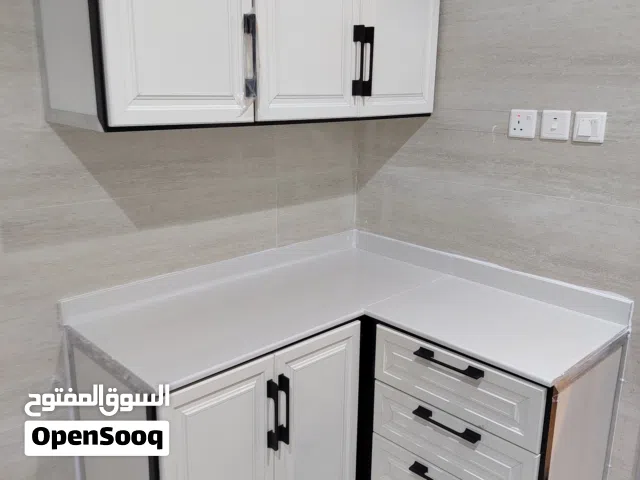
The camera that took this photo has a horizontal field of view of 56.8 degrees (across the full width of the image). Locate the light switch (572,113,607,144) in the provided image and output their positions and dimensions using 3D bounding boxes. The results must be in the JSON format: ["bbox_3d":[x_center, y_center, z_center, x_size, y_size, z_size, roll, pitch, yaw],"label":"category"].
[{"bbox_3d":[0.789,-0.328,1.730,0.016,0.087,0.087,-14,21,-43],"label":"light switch"}]

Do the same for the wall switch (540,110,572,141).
[{"bbox_3d":[0.718,-0.348,1.799,0.014,0.087,0.087,-14,21,-43],"label":"wall switch"}]

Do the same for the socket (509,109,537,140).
[{"bbox_3d":[0.643,-0.366,1.872,0.014,0.087,0.087,-14,21,-43],"label":"socket"}]

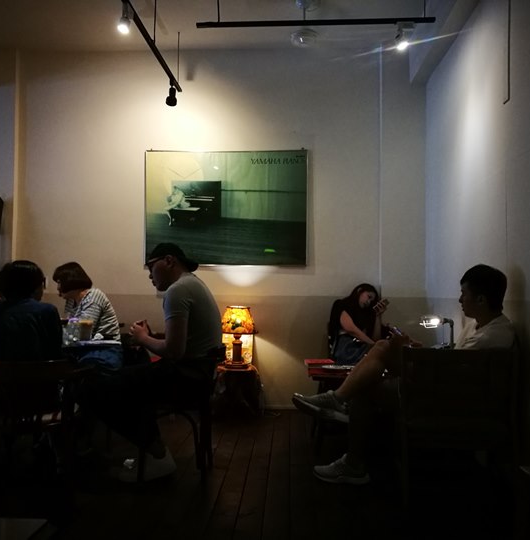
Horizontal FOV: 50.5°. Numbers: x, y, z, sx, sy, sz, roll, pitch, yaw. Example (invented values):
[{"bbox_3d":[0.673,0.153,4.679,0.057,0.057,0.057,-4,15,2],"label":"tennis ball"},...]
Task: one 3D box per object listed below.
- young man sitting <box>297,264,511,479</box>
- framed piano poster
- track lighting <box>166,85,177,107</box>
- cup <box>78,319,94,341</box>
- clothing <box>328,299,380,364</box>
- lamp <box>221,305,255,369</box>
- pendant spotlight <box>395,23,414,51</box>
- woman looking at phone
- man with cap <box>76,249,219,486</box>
[{"bbox_3d":[0.677,0.550,2.824,1.060,1.150,0.560,0,-2,12],"label":"young man sitting"},{"bbox_3d":[-0.334,-0.532,4.836,1.390,0.990,0.035,0,-2,3],"label":"framed piano poster"},{"bbox_3d":[-0.729,-1.361,4.380,0.090,0.165,0.120,0,-2,7],"label":"track lighting"},{"bbox_3d":[-1.013,0.336,3.170,0.090,0.125,0.090,0,-2,0],"label":"cup"},{"bbox_3d":[0.701,0.490,4.400,0.400,0.520,0.350,2,-2,-37],"label":"clothing"},{"bbox_3d":[-0.211,0.530,4.480,0.270,0.510,0.270,0,-2,3],"label":"lamp"},{"bbox_3d":[0.852,-1.420,3.430,0.120,0.180,0.100,0,-2,-6],"label":"pendant spotlight"},{"bbox_3d":[0.767,0.619,4.312,0.520,1.060,0.700,2,-2,-37],"label":"woman looking at phone"},{"bbox_3d":[-0.602,0.489,3.006,0.760,1.270,0.520,0,-2,5],"label":"man with cap"}]

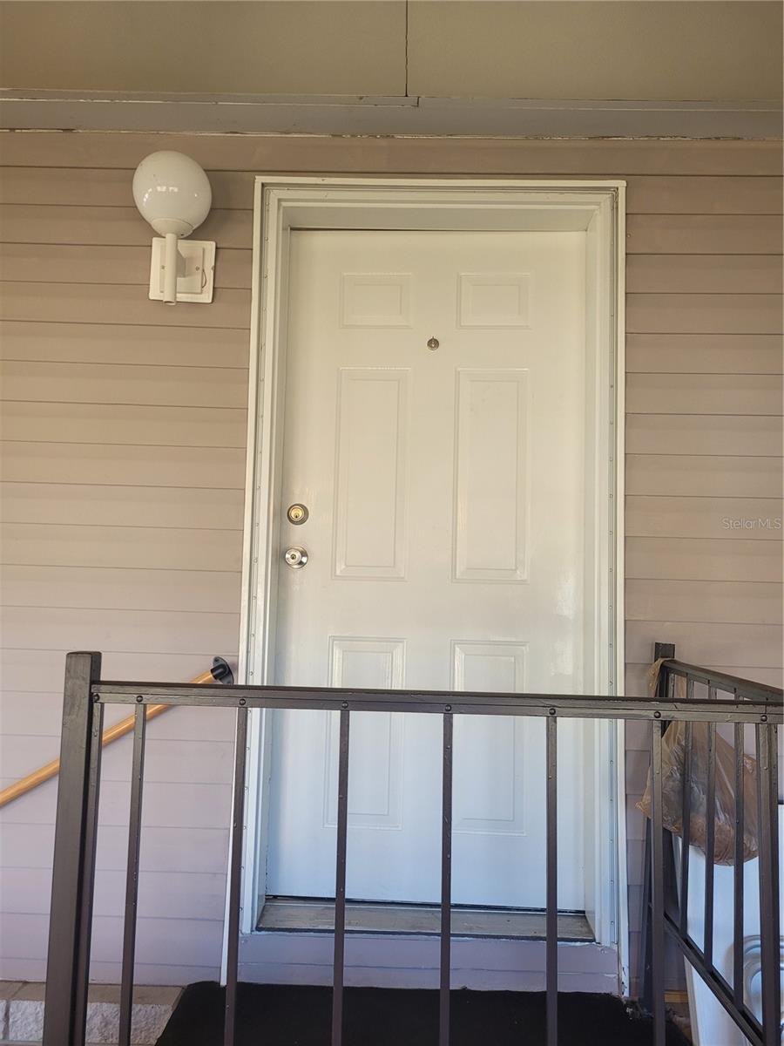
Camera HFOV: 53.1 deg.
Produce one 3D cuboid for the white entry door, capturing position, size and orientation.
[{"bbox_3d":[0.113,0.090,2.280,0.895,1.945,0.045,1,-5,1],"label":"white entry door"}]

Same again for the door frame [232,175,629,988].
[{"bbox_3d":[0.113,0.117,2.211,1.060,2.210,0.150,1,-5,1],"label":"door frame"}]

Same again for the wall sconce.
[{"bbox_3d":[-0.607,-0.804,2.167,0.210,0.420,0.225,1,-5,1],"label":"wall sconce"}]

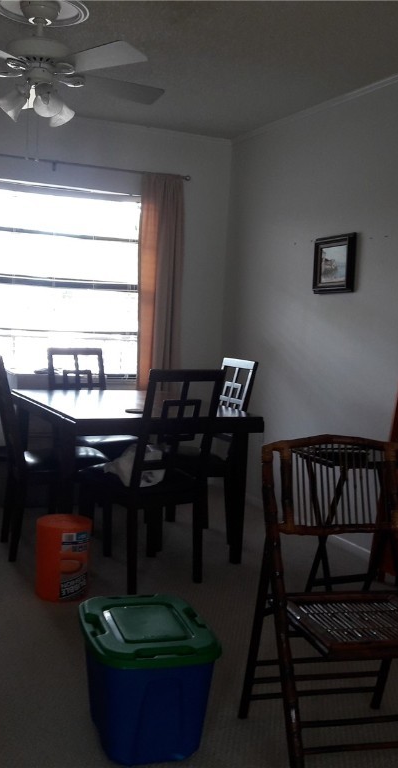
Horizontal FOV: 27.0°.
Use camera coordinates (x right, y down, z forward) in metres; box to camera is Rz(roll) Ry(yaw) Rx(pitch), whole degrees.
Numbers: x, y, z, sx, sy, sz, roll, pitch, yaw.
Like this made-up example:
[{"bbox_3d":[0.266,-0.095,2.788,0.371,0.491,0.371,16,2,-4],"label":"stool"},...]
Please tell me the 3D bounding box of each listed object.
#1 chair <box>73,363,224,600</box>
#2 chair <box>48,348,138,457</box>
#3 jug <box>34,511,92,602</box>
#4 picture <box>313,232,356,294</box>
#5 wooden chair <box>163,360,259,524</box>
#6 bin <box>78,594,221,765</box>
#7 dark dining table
[{"bbox_3d":[-0.237,0.399,3.794,0.460,0.970,0.580,0,6,-34],"label":"chair"},{"bbox_3d":[-0.604,0.298,4.767,0.460,0.970,0.580,-1,6,-34],"label":"chair"},{"bbox_3d":[-0.575,0.735,3.526,0.226,0.314,0.226,3,5,0],"label":"jug"},{"bbox_3d":[0.730,-0.645,4.486,0.025,0.300,0.385,1,5,-24],"label":"picture"},{"bbox_3d":[-0.050,0.354,4.423,0.580,0.970,0.460,1,5,-24],"label":"wooden chair"},{"bbox_3d":[-0.157,0.847,2.412,0.355,0.322,0.475,1,5,-16],"label":"bin"},{"bbox_3d":[-0.373,0.466,4.239,0.915,0.747,1.180,1,5,-24],"label":"dark dining table"}]

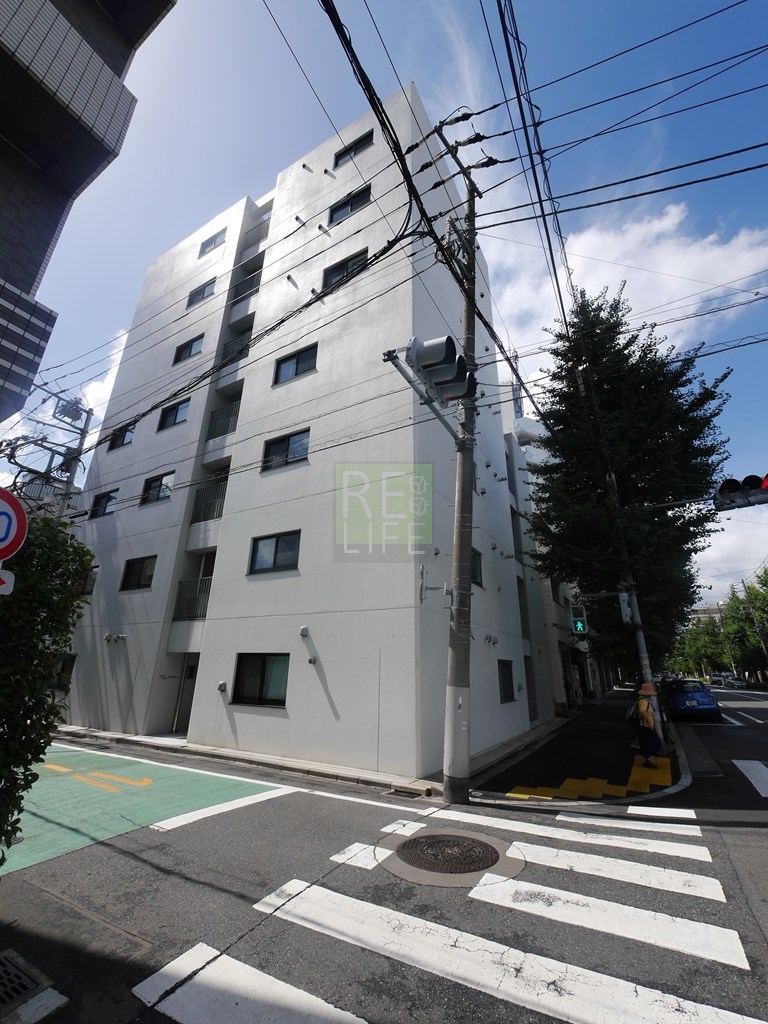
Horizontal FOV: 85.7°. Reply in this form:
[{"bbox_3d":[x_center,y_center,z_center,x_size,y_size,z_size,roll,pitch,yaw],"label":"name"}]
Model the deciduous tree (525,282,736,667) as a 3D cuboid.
[{"bbox_3d":[7.904,-1.136,14.096,5.800,15.400,5.800,-11,-24,29],"label":"deciduous tree"}]

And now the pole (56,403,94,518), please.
[{"bbox_3d":[-11.494,1.029,14.341,0.400,11.100,0.400,17,-26,-37],"label":"pole"}]

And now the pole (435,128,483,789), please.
[{"bbox_3d":[1.403,-2.228,7.802,0.500,13.200,1.850,-12,-26,40],"label":"pole"}]

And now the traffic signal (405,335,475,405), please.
[{"bbox_3d":[0.775,-1.934,5.680,0.550,0.440,1.170,-11,-23,29],"label":"traffic signal"}]

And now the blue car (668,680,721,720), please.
[{"bbox_3d":[13.000,7.900,17.800,1.760,1.450,4.200,-11,-24,29],"label":"blue car"}]

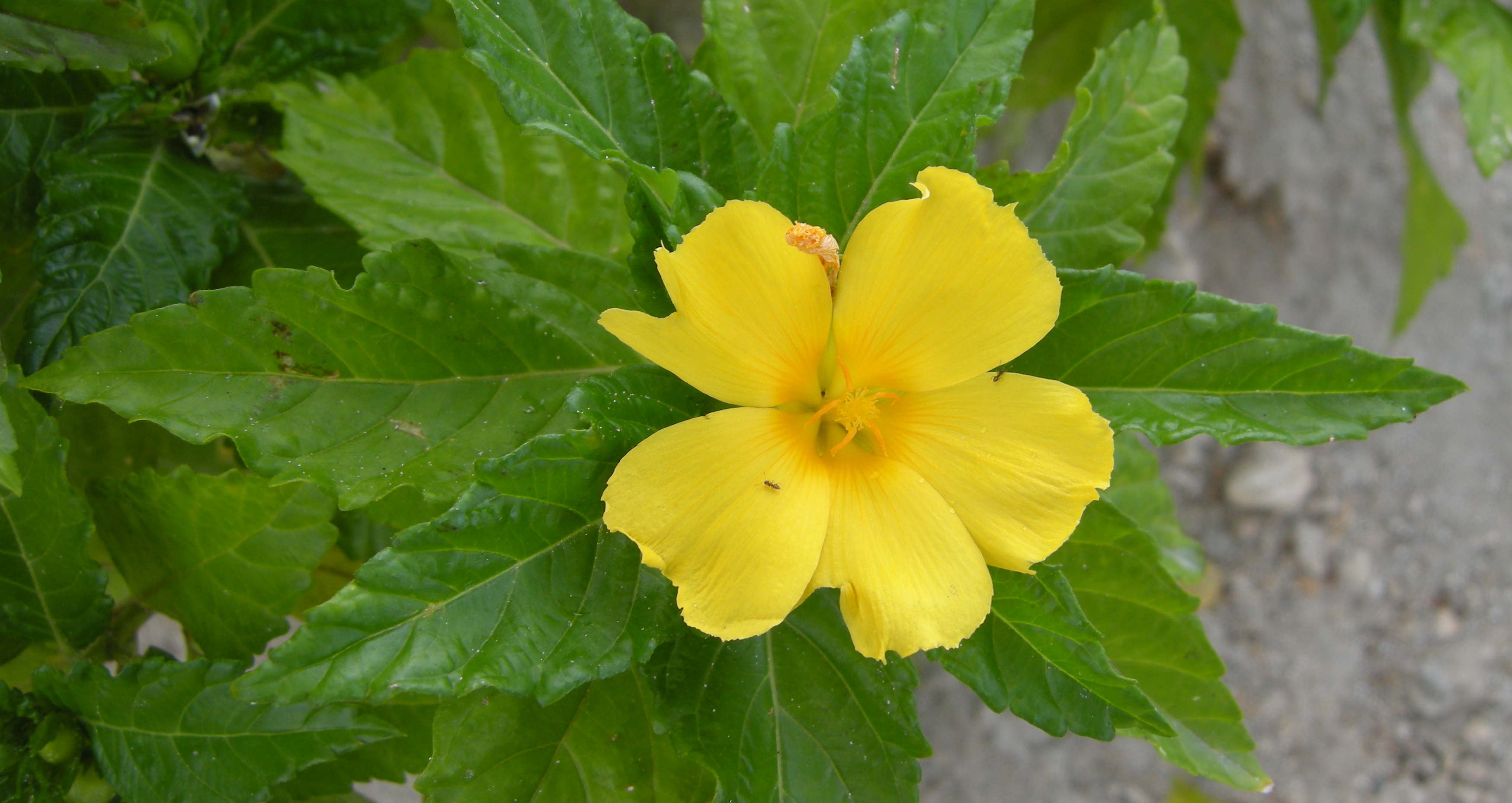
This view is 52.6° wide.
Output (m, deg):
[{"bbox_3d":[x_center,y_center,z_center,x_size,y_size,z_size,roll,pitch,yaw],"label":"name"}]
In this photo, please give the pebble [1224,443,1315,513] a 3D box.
[{"bbox_3d":[0.147,0.022,0.432,0.026,0.013,0.020,0,53,0],"label":"pebble"}]

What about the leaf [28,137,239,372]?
[{"bbox_3d":[-0.126,-0.030,0.310,0.037,0.012,0.050,34,87,16],"label":"leaf"}]

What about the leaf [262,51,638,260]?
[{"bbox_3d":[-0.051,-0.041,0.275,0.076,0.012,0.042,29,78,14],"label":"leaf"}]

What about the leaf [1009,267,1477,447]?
[{"bbox_3d":[0.066,-0.006,0.233,0.083,0.012,0.028,2,75,-5],"label":"leaf"}]

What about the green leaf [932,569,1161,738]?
[{"bbox_3d":[0.042,0.035,0.226,0.050,0.011,0.022,36,79,0],"label":"green leaf"}]

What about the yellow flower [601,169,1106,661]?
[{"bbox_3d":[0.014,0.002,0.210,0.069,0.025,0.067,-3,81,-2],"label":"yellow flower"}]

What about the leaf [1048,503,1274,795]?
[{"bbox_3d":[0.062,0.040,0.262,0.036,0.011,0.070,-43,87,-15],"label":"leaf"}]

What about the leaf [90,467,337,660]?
[{"bbox_3d":[-0.108,0.032,0.310,0.053,0.011,0.042,-32,75,-9],"label":"leaf"}]

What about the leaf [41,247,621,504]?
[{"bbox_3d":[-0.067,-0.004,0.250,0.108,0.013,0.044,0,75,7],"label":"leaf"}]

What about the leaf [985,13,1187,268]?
[{"bbox_3d":[0.054,-0.042,0.252,0.026,0.012,0.060,32,67,8],"label":"leaf"}]

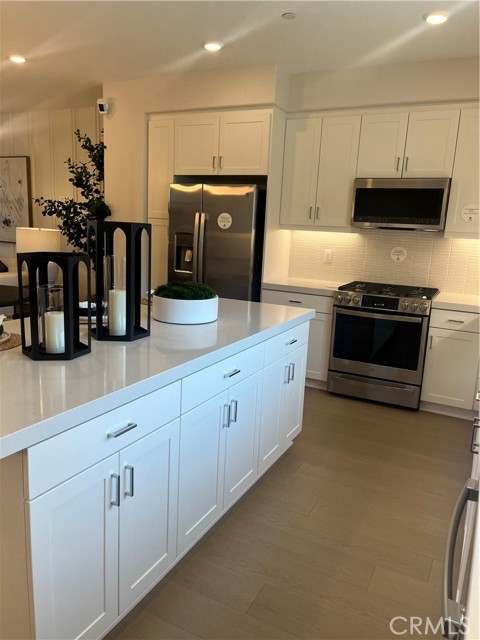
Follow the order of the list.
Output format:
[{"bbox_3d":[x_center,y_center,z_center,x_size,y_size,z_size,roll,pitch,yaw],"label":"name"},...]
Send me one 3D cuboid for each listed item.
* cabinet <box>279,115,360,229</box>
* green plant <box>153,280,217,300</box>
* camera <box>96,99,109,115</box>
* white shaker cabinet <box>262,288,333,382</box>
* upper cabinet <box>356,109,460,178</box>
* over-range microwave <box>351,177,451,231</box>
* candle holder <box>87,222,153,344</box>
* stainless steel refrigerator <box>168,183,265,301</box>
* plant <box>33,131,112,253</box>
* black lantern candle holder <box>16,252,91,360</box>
[{"bbox_3d":[0.777,-1.334,4.441,0.681,0.970,0.339,8,12,26],"label":"cabinet"},{"bbox_3d":[-0.285,-0.153,2.541,0.320,0.093,0.320,3,11,-1],"label":"green plant"},{"bbox_3d":[-1.372,-2.138,4.813,0.090,0.150,0.110,8,12,26],"label":"camera"},{"bbox_3d":[0.635,0.096,4.586,0.678,0.825,0.620,8,12,26],"label":"white shaker cabinet"},{"bbox_3d":[1.430,-1.457,4.084,0.762,0.529,0.339,8,12,26],"label":"upper cabinet"},{"bbox_3d":[1.398,-0.989,4.154,0.758,0.419,0.382,8,12,26],"label":"over-range microwave"},{"bbox_3d":[-0.519,-0.175,2.073,0.265,0.486,0.230,2,11,-4],"label":"candle holder"},{"bbox_3d":[-0.158,-0.416,4.813,0.900,1.765,0.760,8,12,26],"label":"stainless steel refrigerator"},{"bbox_3d":[-1.797,-1.404,5.528,0.760,1.480,0.620,8,12,26],"label":"plant"},{"bbox_3d":[-0.672,-0.059,1.758,0.244,0.364,0.211,0,11,-13],"label":"black lantern candle holder"}]

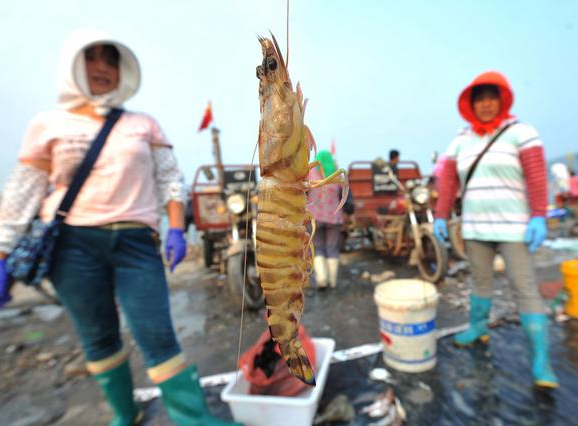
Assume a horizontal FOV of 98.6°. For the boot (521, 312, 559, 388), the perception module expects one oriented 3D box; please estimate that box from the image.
[{"bbox_3d":[1.210,0.645,1.205,0.110,0.290,0.240,-2,2,28],"label":"boot"}]

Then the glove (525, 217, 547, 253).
[{"bbox_3d":[1.214,0.106,1.220,0.085,0.180,0.100,-2,3,37],"label":"glove"}]

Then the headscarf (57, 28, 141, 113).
[{"bbox_3d":[-0.777,-0.584,1.020,0.280,0.330,0.260,-1,3,44],"label":"headscarf"}]

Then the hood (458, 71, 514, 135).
[{"bbox_3d":[1.059,-0.595,1.340,0.250,0.340,0.260,-2,2,36],"label":"hood"}]

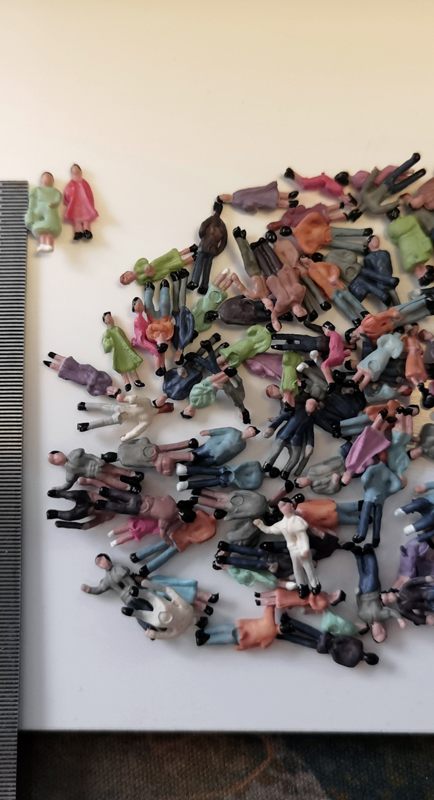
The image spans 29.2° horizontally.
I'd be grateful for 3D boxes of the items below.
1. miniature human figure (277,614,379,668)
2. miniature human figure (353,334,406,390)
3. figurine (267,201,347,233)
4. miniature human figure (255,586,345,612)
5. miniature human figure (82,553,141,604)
[{"bbox_3d":[0.013,0.029,0.100,0.013,0.003,0.004,19,82,2],"label":"miniature human figure"},{"bbox_3d":[0.020,-0.005,0.103,0.003,0.003,0.010,38,82,4],"label":"miniature human figure"},{"bbox_3d":[0.012,-0.024,0.108,0.010,0.003,0.004,-9,82,-3],"label":"figurine"},{"bbox_3d":[0.010,0.024,0.099,0.011,0.003,0.003,0,59,-1],"label":"miniature human figure"},{"bbox_3d":[-0.011,0.024,0.100,0.007,0.003,0.012,-37,84,-6],"label":"miniature human figure"}]

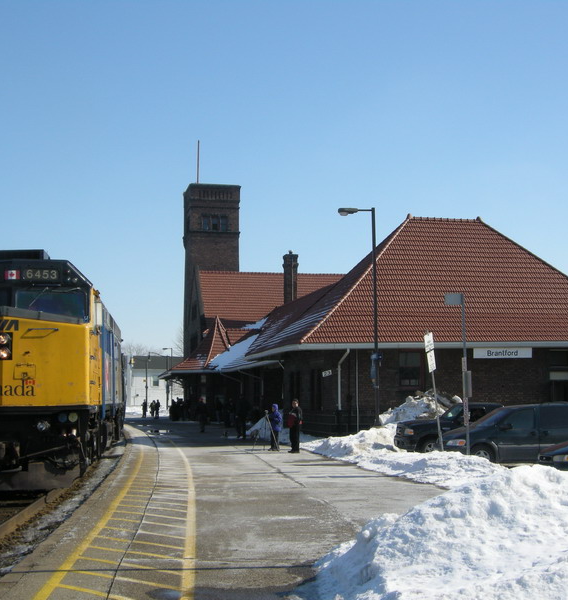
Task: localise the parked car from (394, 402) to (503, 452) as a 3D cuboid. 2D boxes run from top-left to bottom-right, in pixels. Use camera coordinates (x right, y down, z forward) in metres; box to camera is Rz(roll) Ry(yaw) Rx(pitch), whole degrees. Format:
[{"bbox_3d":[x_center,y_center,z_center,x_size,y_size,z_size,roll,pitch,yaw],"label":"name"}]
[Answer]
[{"bbox_3d":[5.980,4.080,34.600,5.050,1.740,1.800,0,-5,-9],"label":"parked car"}]

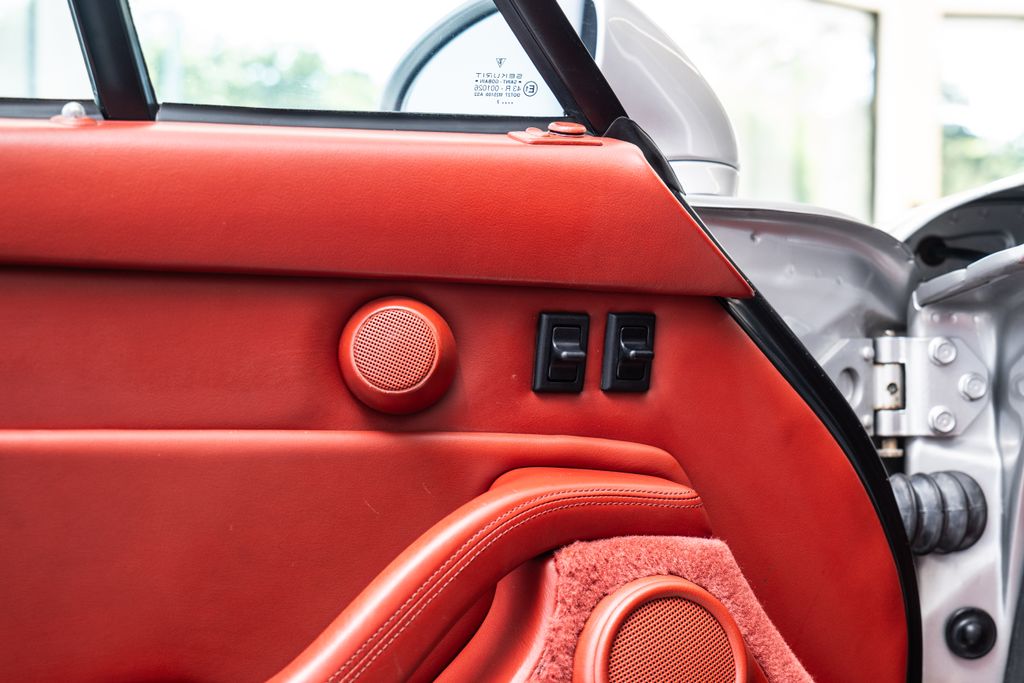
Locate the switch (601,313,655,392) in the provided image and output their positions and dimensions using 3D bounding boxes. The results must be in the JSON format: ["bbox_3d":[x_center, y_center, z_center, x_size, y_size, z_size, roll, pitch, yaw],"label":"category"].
[{"bbox_3d":[0.070,0.008,0.977,0.029,0.045,0.018,1,11,-17],"label":"switch"}]

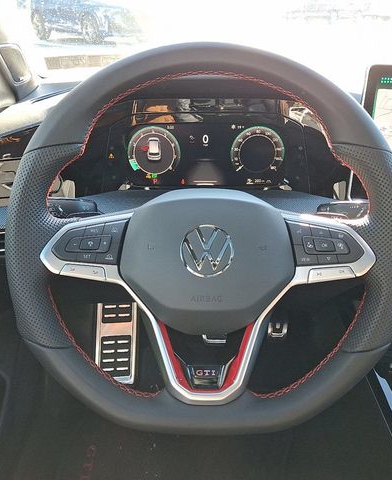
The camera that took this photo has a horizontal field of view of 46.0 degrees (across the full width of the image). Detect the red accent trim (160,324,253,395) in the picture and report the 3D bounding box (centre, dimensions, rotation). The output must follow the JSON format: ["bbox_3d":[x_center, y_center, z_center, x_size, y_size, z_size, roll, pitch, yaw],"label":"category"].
[{"bbox_3d":[0.010,0.108,0.428,0.089,0.066,0.018,0,0,0],"label":"red accent trim"}]

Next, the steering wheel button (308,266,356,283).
[{"bbox_3d":[0.125,0.032,0.426,0.043,0.013,0.007,-5,0,0],"label":"steering wheel button"}]

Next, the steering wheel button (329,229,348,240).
[{"bbox_3d":[0.133,-0.005,0.429,0.018,0.011,0.006,5,2,0],"label":"steering wheel button"}]

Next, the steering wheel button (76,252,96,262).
[{"bbox_3d":[-0.101,0.016,0.426,0.018,0.009,0.006,3,0,0],"label":"steering wheel button"}]

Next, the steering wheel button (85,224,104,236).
[{"bbox_3d":[-0.093,-0.009,0.426,0.018,0.011,0.006,-6,0,0],"label":"steering wheel button"}]

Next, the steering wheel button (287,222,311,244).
[{"bbox_3d":[0.096,-0.006,0.429,0.022,0.019,0.006,3,2,0],"label":"steering wheel button"}]

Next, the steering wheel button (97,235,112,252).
[{"bbox_3d":[-0.084,0.004,0.429,0.014,0.017,0.006,0,2,0],"label":"steering wheel button"}]

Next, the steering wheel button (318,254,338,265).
[{"bbox_3d":[0.123,0.018,0.428,0.019,0.009,0.006,-3,2,0],"label":"steering wheel button"}]

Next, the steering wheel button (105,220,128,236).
[{"bbox_3d":[-0.074,-0.010,0.426,0.020,0.013,0.006,-5,0,0],"label":"steering wheel button"}]

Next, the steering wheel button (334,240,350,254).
[{"bbox_3d":[0.136,0.007,0.429,0.015,0.013,0.006,0,2,0],"label":"steering wheel button"}]

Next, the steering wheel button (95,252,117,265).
[{"bbox_3d":[-0.082,0.017,0.426,0.020,0.010,0.006,3,0,0],"label":"steering wheel button"}]

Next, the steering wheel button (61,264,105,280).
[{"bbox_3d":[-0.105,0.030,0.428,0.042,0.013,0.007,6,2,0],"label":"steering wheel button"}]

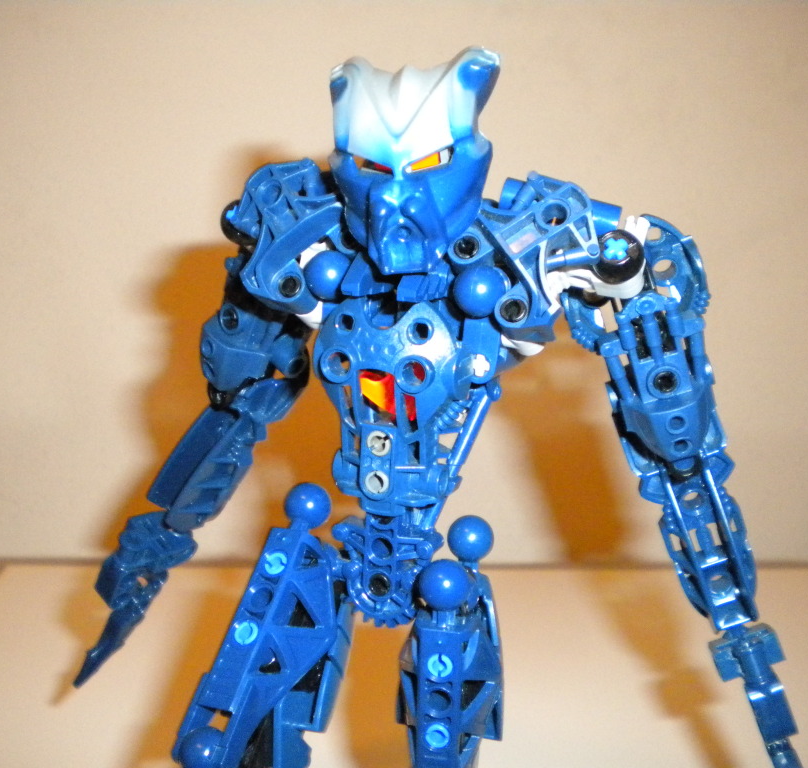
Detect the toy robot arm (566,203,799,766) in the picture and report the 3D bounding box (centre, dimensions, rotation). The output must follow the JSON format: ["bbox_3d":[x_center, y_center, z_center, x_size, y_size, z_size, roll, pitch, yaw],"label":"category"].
[{"bbox_3d":[0.070,0.034,0.235,0.031,0.144,0.027,-14,11,17],"label":"toy robot arm"}]

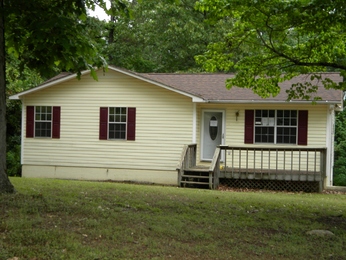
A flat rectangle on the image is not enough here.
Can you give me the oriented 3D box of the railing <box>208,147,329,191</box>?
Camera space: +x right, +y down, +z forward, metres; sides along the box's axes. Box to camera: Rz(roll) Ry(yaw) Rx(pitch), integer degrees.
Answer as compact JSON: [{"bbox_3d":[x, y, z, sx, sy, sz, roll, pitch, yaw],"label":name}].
[{"bbox_3d":[3.258,1.355,18.979,3.747,1.525,1.273,1,0,14],"label":"railing"}]

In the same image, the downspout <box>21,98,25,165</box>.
[{"bbox_3d":[-6.277,0.076,23.355,0.111,2.727,0.101,1,0,14],"label":"downspout"}]

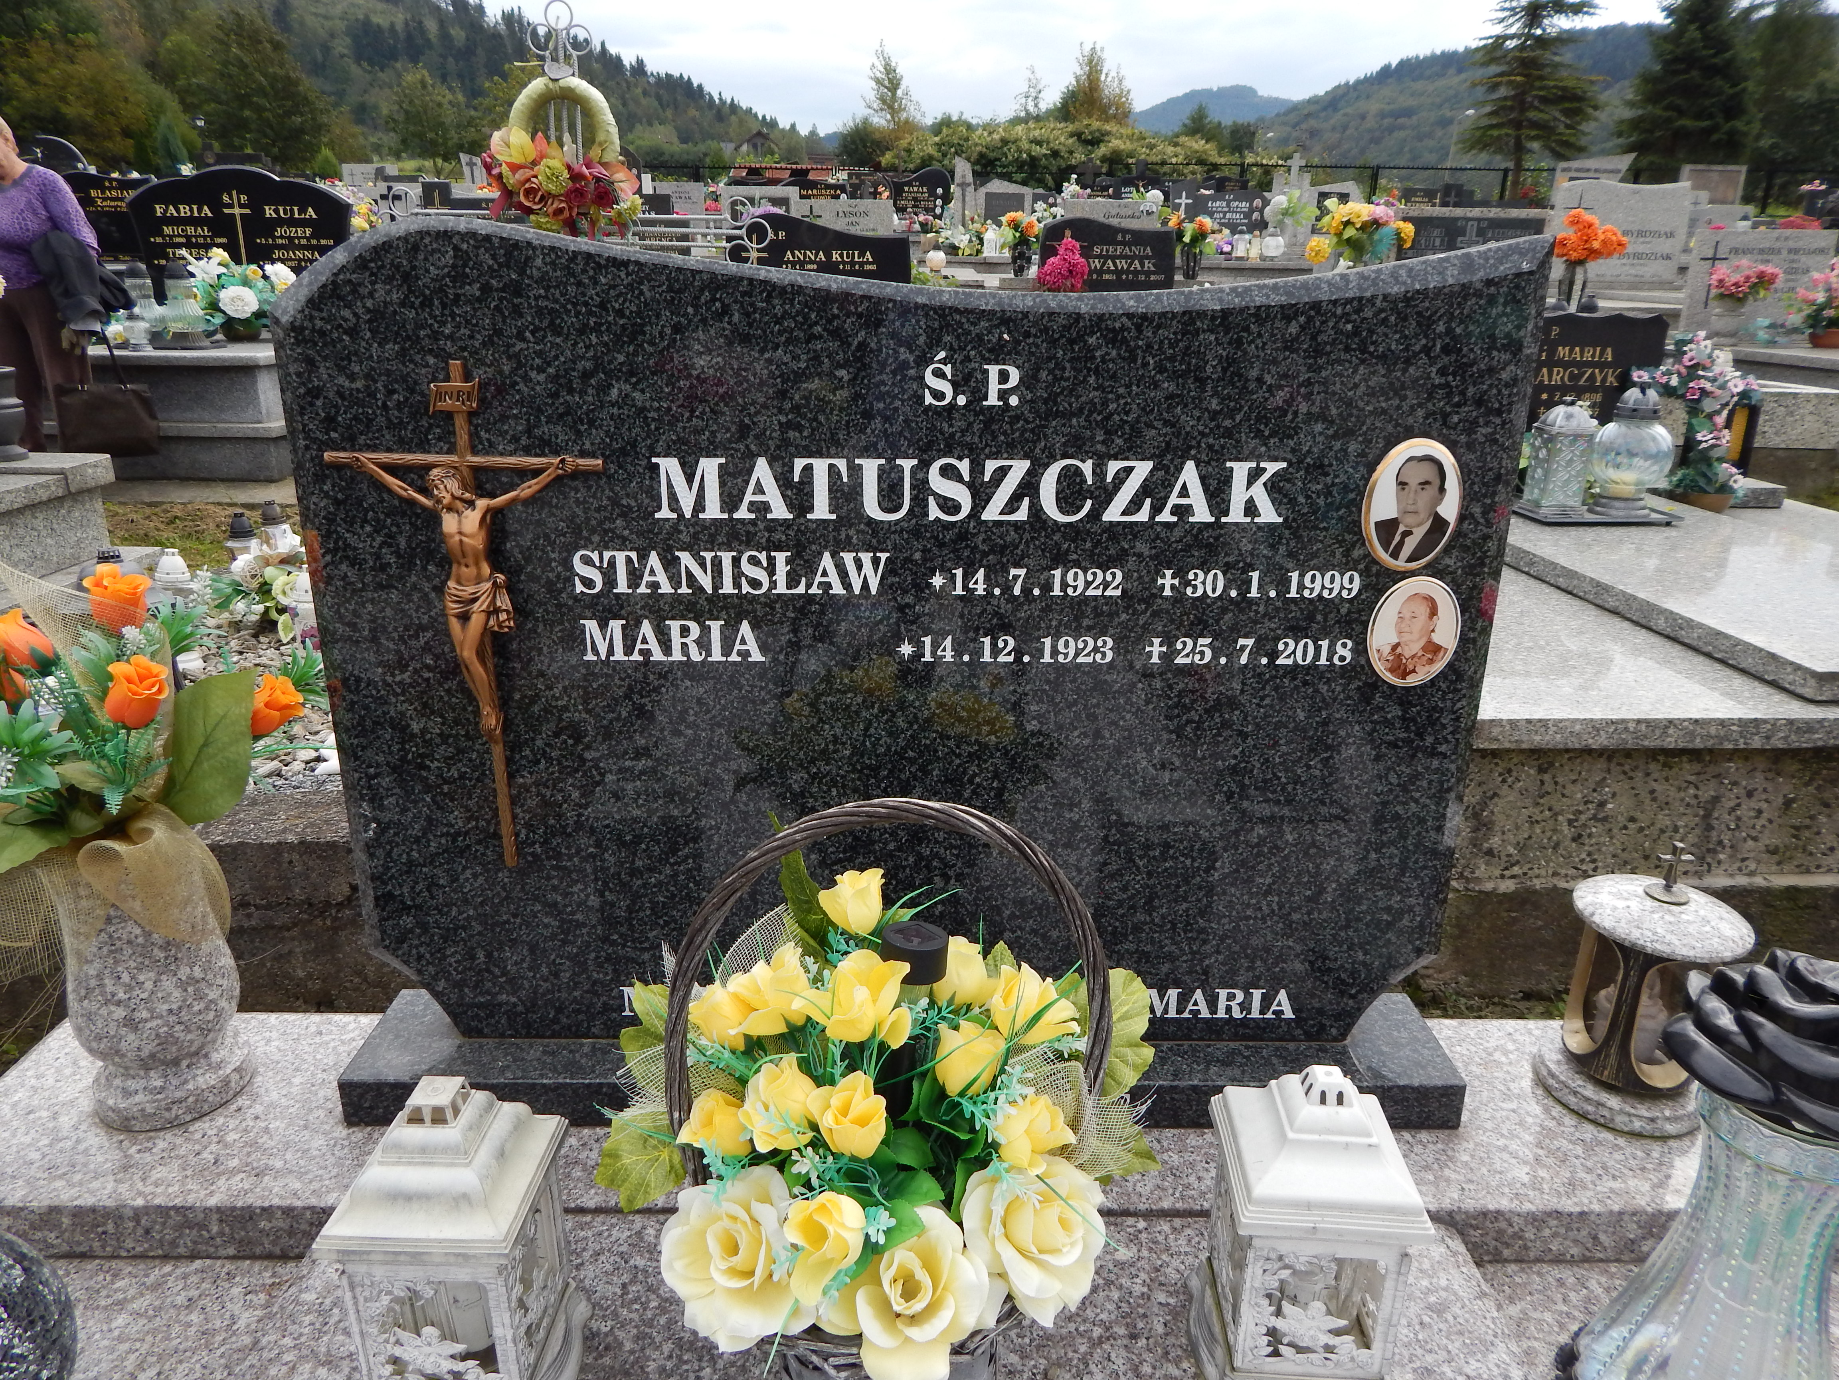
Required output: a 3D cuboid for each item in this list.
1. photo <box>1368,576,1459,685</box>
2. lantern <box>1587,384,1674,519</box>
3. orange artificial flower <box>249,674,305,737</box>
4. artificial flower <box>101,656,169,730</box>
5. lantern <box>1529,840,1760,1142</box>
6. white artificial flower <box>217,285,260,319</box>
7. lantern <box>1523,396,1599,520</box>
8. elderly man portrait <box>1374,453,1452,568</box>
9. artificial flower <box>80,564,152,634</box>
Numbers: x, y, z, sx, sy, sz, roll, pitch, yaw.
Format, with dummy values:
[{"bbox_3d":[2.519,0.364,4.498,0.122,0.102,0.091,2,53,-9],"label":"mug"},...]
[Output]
[{"bbox_3d":[0.455,-0.052,1.121,0.084,0.104,0.011,0,17,0],"label":"photo"},{"bbox_3d":[1.378,-0.471,2.368,0.158,0.240,0.158,0,17,0],"label":"lantern"},{"bbox_3d":[-0.603,0.013,1.142,0.052,0.058,0.052,25,16,-8],"label":"orange artificial flower"},{"bbox_3d":[-0.697,0.001,1.087,0.050,0.063,0.050,0,17,0],"label":"artificial flower"},{"bbox_3d":[0.720,0.279,1.207,0.165,0.272,0.165,0,17,0],"label":"lantern"},{"bbox_3d":[-2.149,-1.225,3.860,0.128,0.105,0.085,0,17,0],"label":"white artificial flower"},{"bbox_3d":[1.246,-0.462,2.380,0.133,0.216,0.133,0,17,0],"label":"lantern"},{"bbox_3d":[0.442,-0.161,1.086,0.072,0.101,0.008,0,17,0],"label":"elderly man portrait"},{"bbox_3d":[-0.734,-0.084,1.116,0.054,0.062,0.054,0,17,0],"label":"artificial flower"}]

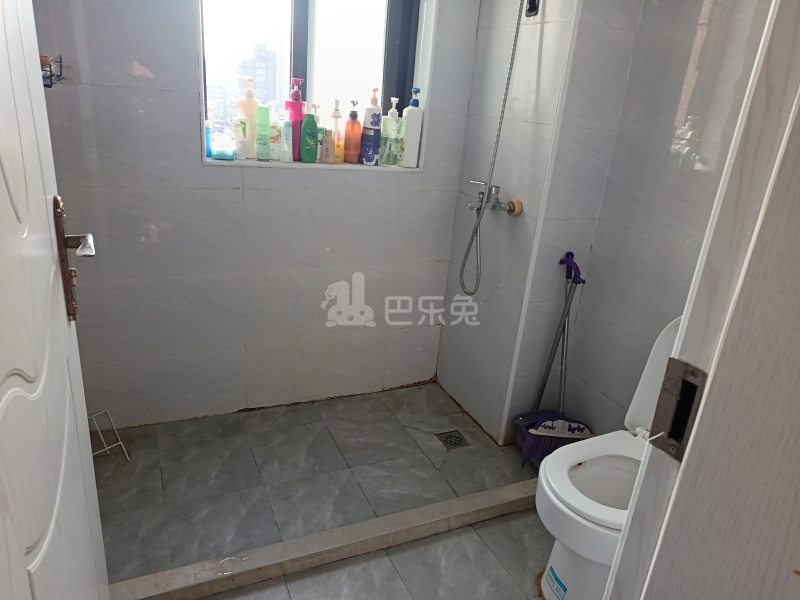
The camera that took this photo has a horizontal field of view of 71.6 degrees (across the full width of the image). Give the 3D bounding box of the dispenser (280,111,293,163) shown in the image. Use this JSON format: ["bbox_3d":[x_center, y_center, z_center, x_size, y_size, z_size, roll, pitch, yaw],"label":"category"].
[{"bbox_3d":[-0.414,-0.593,2.018,0.043,0.178,0.036,-4,22,-24],"label":"dispenser"}]

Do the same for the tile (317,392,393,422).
[{"bbox_3d":[-0.203,0.449,2.347,0.300,0.010,0.167,-5,23,-25],"label":"tile"}]

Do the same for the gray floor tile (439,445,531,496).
[{"bbox_3d":[0.288,0.605,2.010,0.305,0.010,0.250,-5,22,-24],"label":"gray floor tile"}]

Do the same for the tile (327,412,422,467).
[{"bbox_3d":[-0.107,0.527,2.115,0.296,0.010,0.300,-5,22,-25],"label":"tile"}]

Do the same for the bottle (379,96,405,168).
[{"bbox_3d":[-0.030,-0.649,2.148,0.077,0.256,0.058,-1,21,-15],"label":"bottle"}]

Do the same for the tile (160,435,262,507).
[{"bbox_3d":[-0.643,0.572,1.885,0.298,0.010,0.305,-5,22,-24],"label":"tile"}]

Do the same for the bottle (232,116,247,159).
[{"bbox_3d":[-0.581,-0.587,2.004,0.048,0.147,0.038,-4,22,-24],"label":"bottle"}]

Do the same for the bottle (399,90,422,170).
[{"bbox_3d":[0.042,-0.664,2.147,0.062,0.290,0.075,-7,23,-29],"label":"bottle"}]

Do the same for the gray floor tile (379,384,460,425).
[{"bbox_3d":[0.091,0.443,2.410,0.300,0.010,0.295,-5,22,-24],"label":"gray floor tile"}]

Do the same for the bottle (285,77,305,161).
[{"bbox_3d":[-0.395,-0.669,2.066,0.070,0.290,0.050,5,20,-1],"label":"bottle"}]

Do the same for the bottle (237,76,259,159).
[{"bbox_3d":[-0.538,-0.642,1.962,0.073,0.275,0.050,-2,22,-19],"label":"bottle"}]

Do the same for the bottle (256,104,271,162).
[{"bbox_3d":[-0.482,-0.587,1.954,0.051,0.187,0.040,-2,22,-19],"label":"bottle"}]

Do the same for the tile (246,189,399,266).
[{"bbox_3d":[-0.289,-0.270,2.115,0.602,0.301,0.010,-5,22,-24],"label":"tile"}]

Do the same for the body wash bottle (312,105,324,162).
[{"bbox_3d":[-0.305,-0.611,2.038,0.070,0.206,0.050,-1,21,-17],"label":"body wash bottle"}]

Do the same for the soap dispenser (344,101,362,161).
[{"bbox_3d":[-0.172,-0.617,2.057,0.065,0.228,0.054,0,21,-14],"label":"soap dispenser"}]

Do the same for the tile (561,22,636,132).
[{"bbox_3d":[0.627,-0.702,1.760,0.238,0.300,0.010,-5,22,-25],"label":"tile"}]

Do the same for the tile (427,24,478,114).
[{"bbox_3d":[0.196,-0.863,2.092,0.166,0.300,0.010,-5,22,-25],"label":"tile"}]

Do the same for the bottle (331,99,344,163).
[{"bbox_3d":[-0.239,-0.639,2.106,0.050,0.232,0.046,-4,22,-24],"label":"bottle"}]

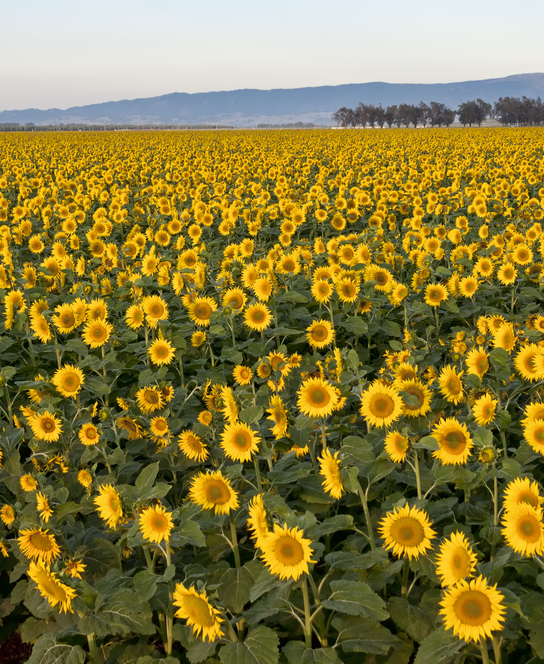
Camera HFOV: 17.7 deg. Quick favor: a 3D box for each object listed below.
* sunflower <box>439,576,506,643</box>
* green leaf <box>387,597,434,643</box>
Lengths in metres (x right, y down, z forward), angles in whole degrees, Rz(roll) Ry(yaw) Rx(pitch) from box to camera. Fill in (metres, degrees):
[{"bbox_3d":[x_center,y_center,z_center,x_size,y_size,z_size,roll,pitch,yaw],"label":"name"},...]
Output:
[{"bbox_3d":[0.648,0.897,5.650,0.210,0.210,0.070,0,6,7],"label":"sunflower"},{"bbox_3d":[0.539,1.119,6.800,0.190,0.190,0.060,1,-29,5],"label":"green leaf"}]

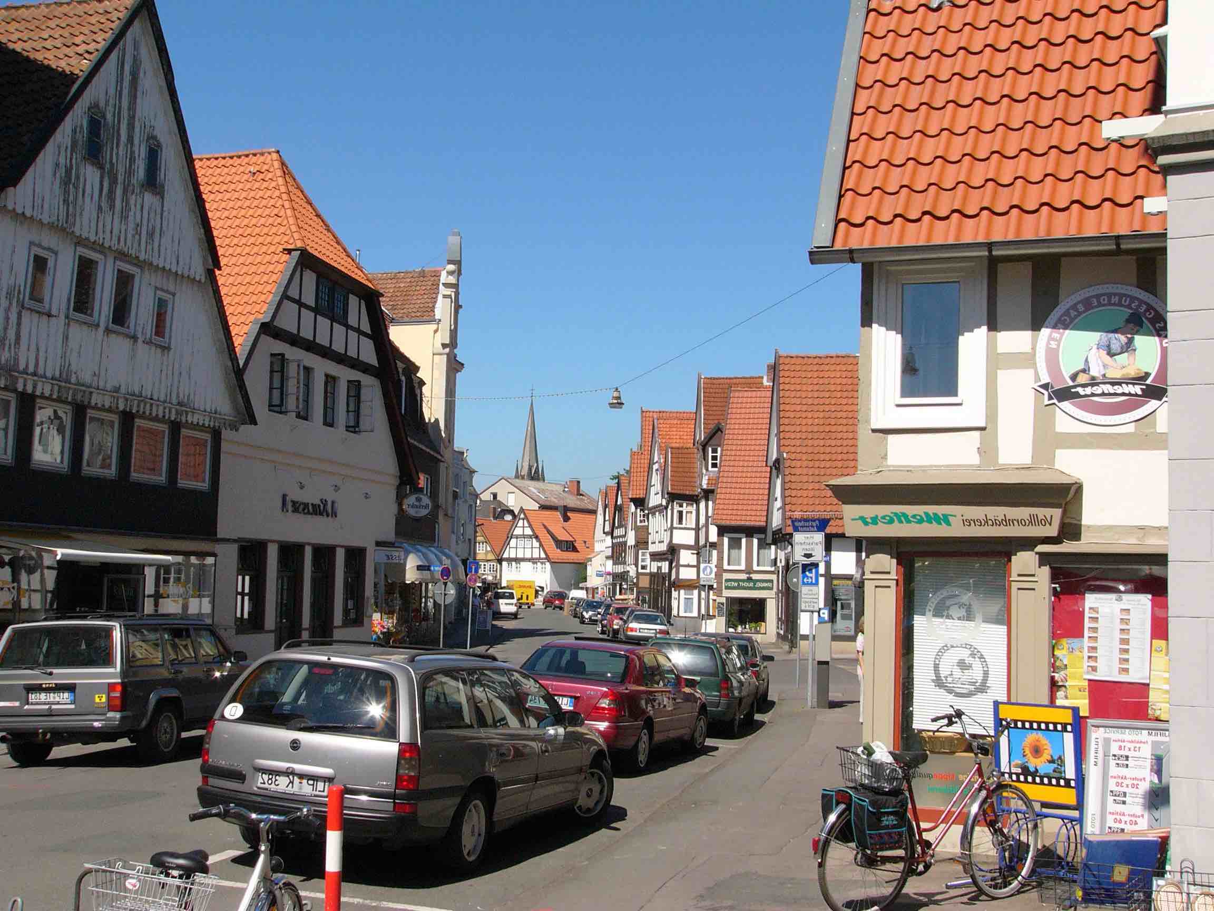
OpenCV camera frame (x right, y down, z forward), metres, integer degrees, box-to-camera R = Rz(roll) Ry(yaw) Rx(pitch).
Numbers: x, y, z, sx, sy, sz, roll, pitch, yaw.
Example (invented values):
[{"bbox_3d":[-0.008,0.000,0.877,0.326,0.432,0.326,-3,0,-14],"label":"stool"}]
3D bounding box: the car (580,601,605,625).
[{"bbox_3d":[-0.792,9.379,90.000,1.690,1.420,4.200,2,-5,-4],"label":"car"}]

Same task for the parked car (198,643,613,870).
[{"bbox_3d":[-1.299,2.257,11.862,1.770,1.520,4.740,1,-6,17],"label":"parked car"}]

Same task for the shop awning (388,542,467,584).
[{"bbox_3d":[-5.000,3.134,43.250,0.850,1.080,6.500,1,-5,4],"label":"shop awning"}]

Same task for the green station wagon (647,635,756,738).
[{"bbox_3d":[1.446,3.719,24.452,1.700,1.520,4.280,1,-5,10],"label":"green station wagon"}]

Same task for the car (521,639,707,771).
[{"bbox_3d":[0.033,3.010,18.457,1.720,1.430,4.490,1,-6,17],"label":"car"}]

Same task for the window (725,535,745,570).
[{"bbox_3d":[4.804,3.657,57.000,0.760,1.330,0.150,1,-5,8],"label":"window"}]

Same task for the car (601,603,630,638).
[{"bbox_3d":[0.864,7.366,67.000,1.680,1.420,4.100,2,-5,-3],"label":"car"}]

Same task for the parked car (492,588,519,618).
[{"bbox_3d":[-7.100,10.447,106.000,1.840,1.940,4.750,2,-5,-4],"label":"parked car"}]

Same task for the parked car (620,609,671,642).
[{"bbox_3d":[1.479,6.516,56.000,1.700,1.400,4.400,1,-5,2],"label":"parked car"}]

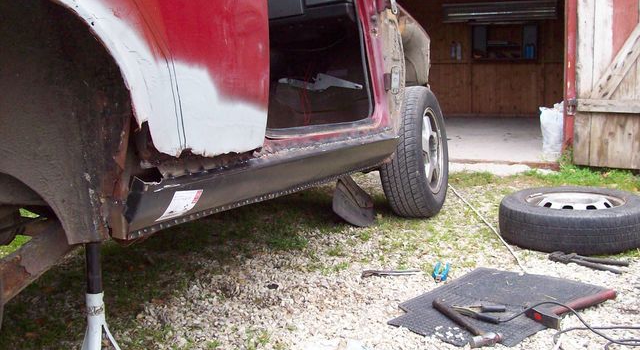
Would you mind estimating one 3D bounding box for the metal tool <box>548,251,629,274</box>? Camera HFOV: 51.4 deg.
[{"bbox_3d":[0.879,0.286,2.186,0.244,0.035,0.065,3,9,25],"label":"metal tool"}]

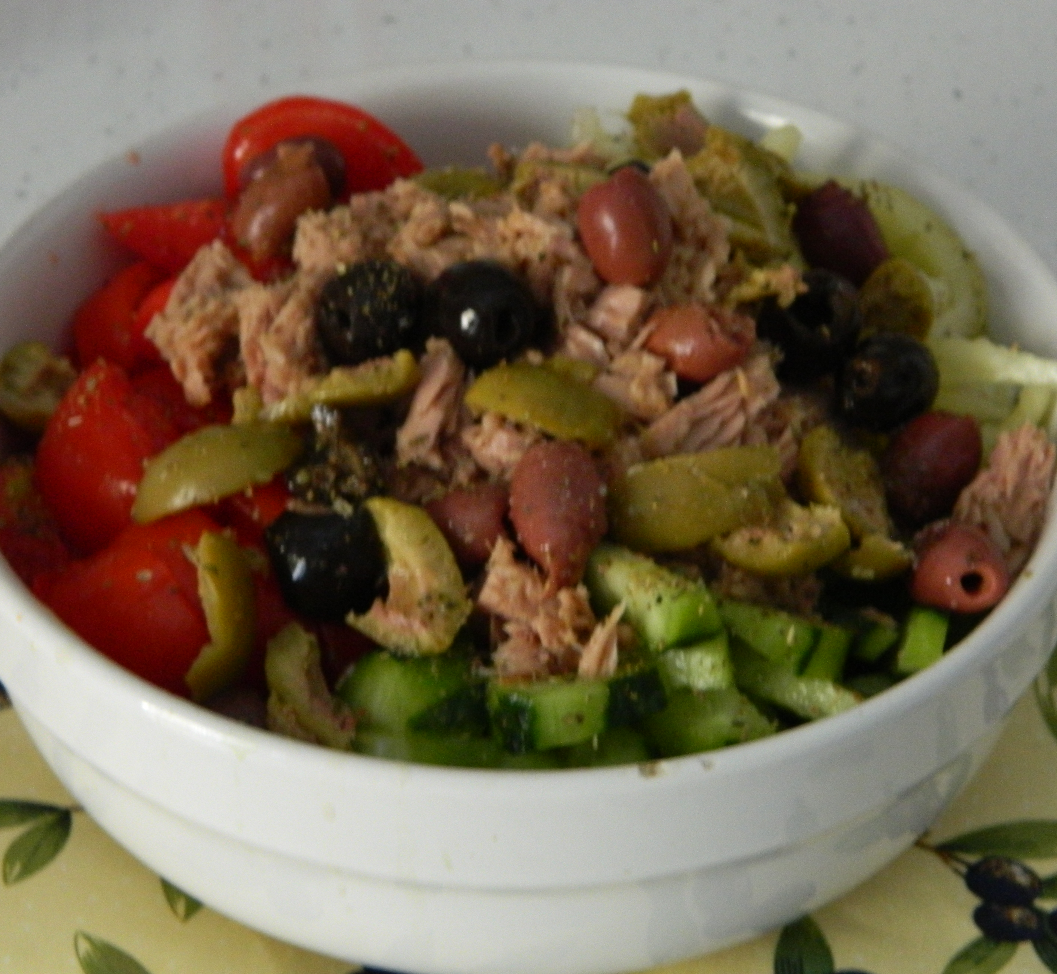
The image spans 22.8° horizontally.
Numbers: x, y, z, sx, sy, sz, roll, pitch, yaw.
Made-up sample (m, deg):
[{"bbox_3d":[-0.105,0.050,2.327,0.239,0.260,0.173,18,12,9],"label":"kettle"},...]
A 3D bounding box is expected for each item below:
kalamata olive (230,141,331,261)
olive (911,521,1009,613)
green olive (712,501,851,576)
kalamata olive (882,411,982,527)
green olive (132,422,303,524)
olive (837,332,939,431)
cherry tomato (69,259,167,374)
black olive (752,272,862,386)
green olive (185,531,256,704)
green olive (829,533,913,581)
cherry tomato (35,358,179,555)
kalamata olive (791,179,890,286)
[{"bbox_3d":[-0.051,-0.058,0.539,0.017,0.017,0.025,21,66,0],"label":"kalamata olive"},{"bbox_3d":[0.076,0.014,0.466,0.017,0.017,0.021,0,18,-18],"label":"olive"},{"bbox_3d":[0.043,0.009,0.443,0.025,0.011,0.014,-9,41,-11],"label":"green olive"},{"bbox_3d":[0.070,-0.003,0.458,0.017,0.017,0.022,29,81,0],"label":"kalamata olive"},{"bbox_3d":[-0.056,-0.003,0.470,0.033,0.011,0.017,-26,63,-15],"label":"green olive"},{"bbox_3d":[0.064,-0.019,0.470,0.018,0.018,0.021,0,-9,30],"label":"olive"},{"bbox_3d":[-0.079,-0.033,0.516,0.024,0.021,0.023,-12,42,-14],"label":"cherry tomato"},{"bbox_3d":[0.054,-0.031,0.508,0.020,0.021,0.020,0,70,-7],"label":"black olive"},{"bbox_3d":[-0.051,0.021,0.434,0.013,0.029,0.015,3,-6,-24],"label":"green olive"},{"bbox_3d":[0.058,0.012,0.447,0.015,0.009,0.011,-7,40,-9],"label":"green olive"},{"bbox_3d":[-0.075,-0.005,0.466,0.026,0.035,0.027,-3,18,0],"label":"cherry tomato"},{"bbox_3d":[0.063,-0.051,0.528,0.017,0.017,0.025,-19,59,0],"label":"kalamata olive"}]

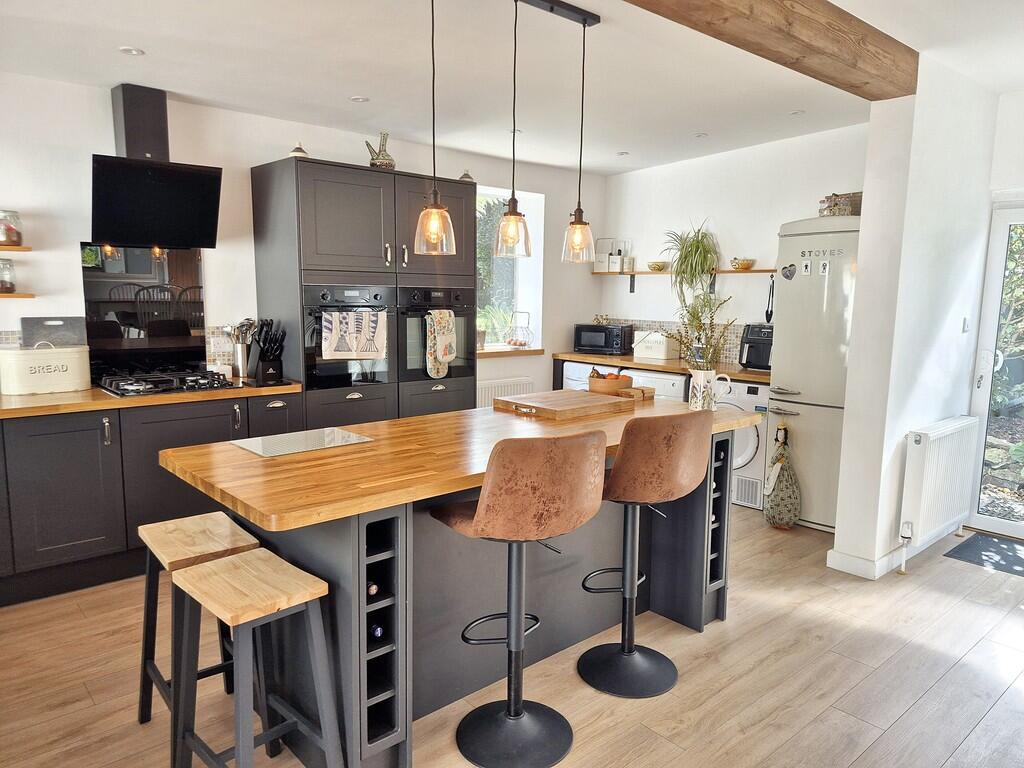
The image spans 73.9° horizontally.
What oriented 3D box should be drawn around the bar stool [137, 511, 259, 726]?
[{"bbox_3d":[-0.984,0.791,2.165,0.322,0.650,0.395,-6,10,-42],"label":"bar stool"}]

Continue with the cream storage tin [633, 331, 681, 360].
[{"bbox_3d":[1.203,-0.324,5.628,0.318,0.214,0.200,8,11,44],"label":"cream storage tin"}]

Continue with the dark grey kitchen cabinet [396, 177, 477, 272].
[{"bbox_3d":[-0.668,-1.018,4.525,0.630,0.598,0.582,-6,10,-42],"label":"dark grey kitchen cabinet"}]

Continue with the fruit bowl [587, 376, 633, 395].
[{"bbox_3d":[0.509,0.010,3.534,0.220,0.115,0.220,0,7,0],"label":"fruit bowl"}]

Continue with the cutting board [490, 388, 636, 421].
[{"bbox_3d":[0.252,0.090,3.163,0.510,0.050,0.410,-6,10,-39],"label":"cutting board"}]

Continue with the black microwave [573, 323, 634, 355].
[{"bbox_3d":[0.835,-0.388,6.074,0.440,0.255,0.340,3,8,22],"label":"black microwave"}]

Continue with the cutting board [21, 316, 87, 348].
[{"bbox_3d":[-2.437,-0.160,3.640,0.285,0.385,0.020,-5,9,-38],"label":"cutting board"}]

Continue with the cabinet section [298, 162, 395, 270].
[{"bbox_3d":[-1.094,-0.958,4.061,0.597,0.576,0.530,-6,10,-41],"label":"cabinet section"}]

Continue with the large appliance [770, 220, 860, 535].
[{"bbox_3d":[2.140,-0.067,4.400,0.660,1.880,0.590,-5,9,-38],"label":"large appliance"}]

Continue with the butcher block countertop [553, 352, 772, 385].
[{"bbox_3d":[1.272,-0.162,5.449,0.640,0.040,2.085,-6,10,-42],"label":"butcher block countertop"}]

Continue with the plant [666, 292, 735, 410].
[{"bbox_3d":[0.862,-0.153,3.156,0.300,0.545,0.260,0,7,0],"label":"plant"}]

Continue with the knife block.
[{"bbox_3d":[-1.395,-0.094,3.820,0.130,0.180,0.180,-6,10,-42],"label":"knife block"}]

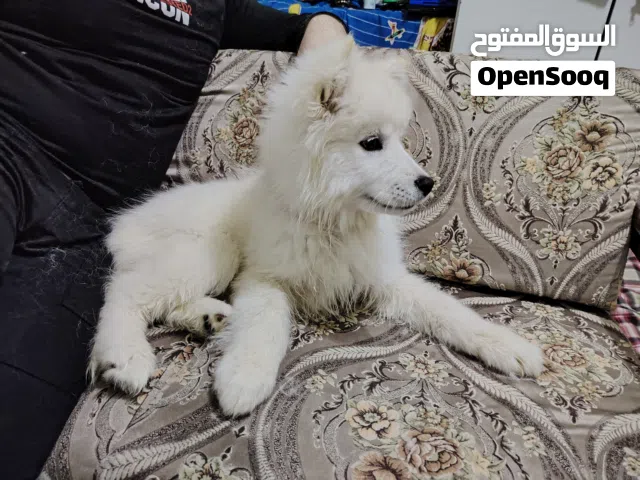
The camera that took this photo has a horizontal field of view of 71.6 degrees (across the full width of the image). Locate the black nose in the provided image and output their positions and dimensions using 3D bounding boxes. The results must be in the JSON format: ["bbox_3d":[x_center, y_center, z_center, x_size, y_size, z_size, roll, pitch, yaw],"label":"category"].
[{"bbox_3d":[0.146,-0.075,0.622,0.025,0.026,0.030,10,30,14],"label":"black nose"}]

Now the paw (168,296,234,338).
[{"bbox_3d":[-0.194,0.123,0.717,0.092,0.055,0.056,7,29,9],"label":"paw"}]

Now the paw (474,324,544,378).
[{"bbox_3d":[0.285,0.167,0.670,0.092,0.055,0.064,15,32,22],"label":"paw"}]

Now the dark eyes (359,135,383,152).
[{"bbox_3d":[0.070,-0.134,0.617,0.030,0.021,0.018,-19,35,-33],"label":"dark eyes"}]

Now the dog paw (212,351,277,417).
[{"bbox_3d":[-0.100,0.192,0.602,0.072,0.055,0.087,4,29,4],"label":"dog paw"}]

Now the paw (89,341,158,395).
[{"bbox_3d":[-0.276,0.174,0.622,0.072,0.058,0.083,-17,34,-30],"label":"paw"}]

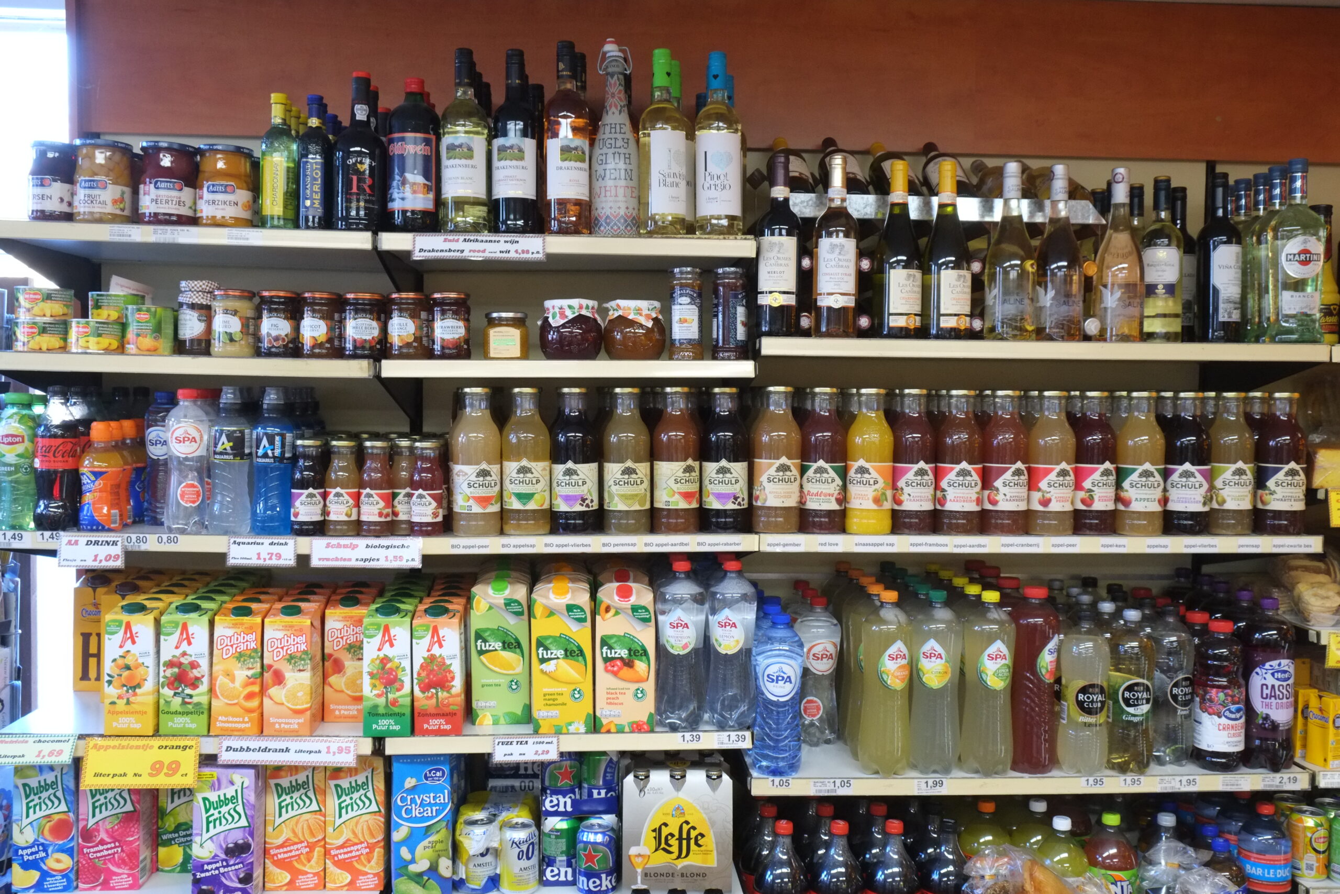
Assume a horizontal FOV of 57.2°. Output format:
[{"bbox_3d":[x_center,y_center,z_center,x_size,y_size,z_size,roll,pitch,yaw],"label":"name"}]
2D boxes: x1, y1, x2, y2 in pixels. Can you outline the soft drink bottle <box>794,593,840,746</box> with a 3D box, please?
[{"bbox_3d":[0.262,0.396,2.180,0.080,0.262,0.080,0,3,-1],"label":"soft drink bottle"}]

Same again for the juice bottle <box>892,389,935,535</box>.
[{"bbox_3d":[0.404,0.025,2.035,0.077,0.237,0.077,0,3,-9],"label":"juice bottle"}]

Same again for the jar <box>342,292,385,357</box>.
[{"bbox_3d":[-0.495,-0.197,1.990,0.068,0.110,0.068,-1,3,-16],"label":"jar"}]

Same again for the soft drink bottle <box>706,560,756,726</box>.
[{"bbox_3d":[0.109,0.341,2.140,0.088,0.285,0.088,1,3,13],"label":"soft drink bottle"}]

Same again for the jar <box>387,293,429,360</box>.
[{"bbox_3d":[-0.441,-0.202,2.069,0.071,0.112,0.071,0,4,-3],"label":"jar"}]

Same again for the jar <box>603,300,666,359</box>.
[{"bbox_3d":[-0.059,-0.198,2.093,0.105,0.097,0.105,0,3,0],"label":"jar"}]

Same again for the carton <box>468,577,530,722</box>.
[{"bbox_3d":[-0.293,0.354,2.158,0.097,0.249,0.073,0,3,-3],"label":"carton"}]

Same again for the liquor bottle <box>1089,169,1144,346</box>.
[{"bbox_3d":[0.786,-0.332,2.145,0.083,0.302,0.083,0,4,-3],"label":"liquor bottle"}]

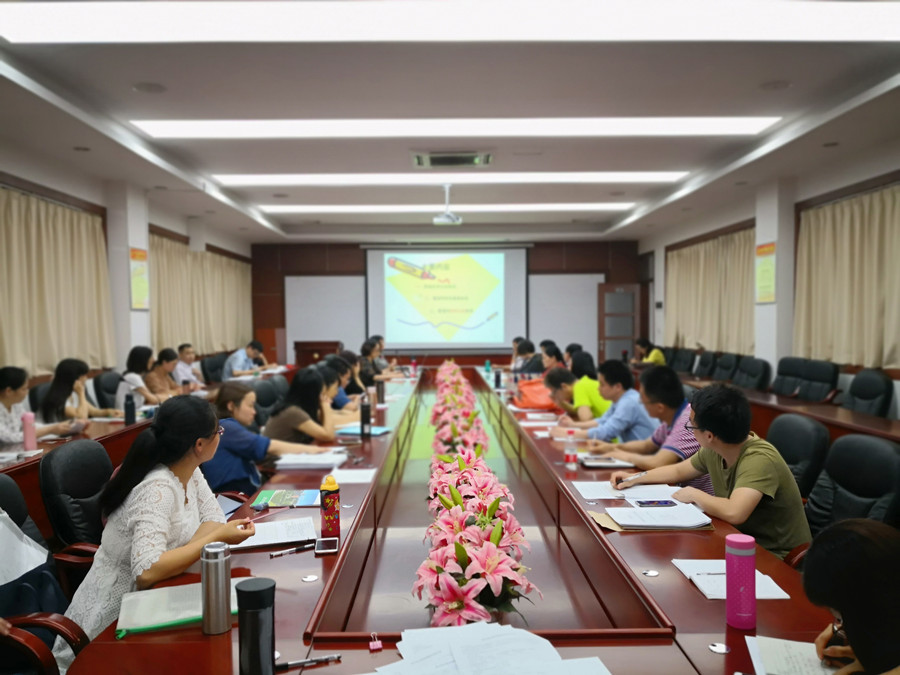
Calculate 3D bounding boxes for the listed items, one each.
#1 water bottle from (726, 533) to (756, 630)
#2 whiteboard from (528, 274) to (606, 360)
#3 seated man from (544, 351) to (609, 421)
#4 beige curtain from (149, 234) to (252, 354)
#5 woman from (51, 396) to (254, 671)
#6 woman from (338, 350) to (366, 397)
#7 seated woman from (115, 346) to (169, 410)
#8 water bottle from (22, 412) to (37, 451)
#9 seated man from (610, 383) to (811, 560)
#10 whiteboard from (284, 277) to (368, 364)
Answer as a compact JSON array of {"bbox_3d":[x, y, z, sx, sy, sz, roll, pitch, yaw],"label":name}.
[{"bbox_3d":[0.678,0.562,1.632,0.067,0.206,0.067,0,1,-1],"label":"water bottle"},{"bbox_3d":[2.171,-0.309,12.990,1.450,1.720,0.050,0,1,-1],"label":"whiteboard"},{"bbox_3d":[1.065,0.781,5.332,0.850,1.160,0.520,0,1,-1],"label":"seated man"},{"bbox_3d":[-3.565,-0.551,10.552,0.140,1.480,4.700,0,1,-1],"label":"beige curtain"},{"bbox_3d":[-0.866,0.804,2.071,0.700,1.230,0.540,0,1,12],"label":"woman"},{"bbox_3d":[-1.078,0.705,6.909,0.640,1.180,0.500,-1,1,-6],"label":"woman"},{"bbox_3d":[-2.831,0.736,6.429,0.800,1.250,0.500,-1,1,-16],"label":"seated woman"},{"bbox_3d":[-2.342,0.524,3.920,0.069,0.206,0.069,0,1,-1],"label":"water bottle"},{"bbox_3d":[0.968,0.779,2.591,0.740,1.230,0.580,-1,2,-20],"label":"seated man"},{"bbox_3d":[-2.423,-0.290,13.715,1.680,1.800,0.050,0,1,-1],"label":"whiteboard"}]

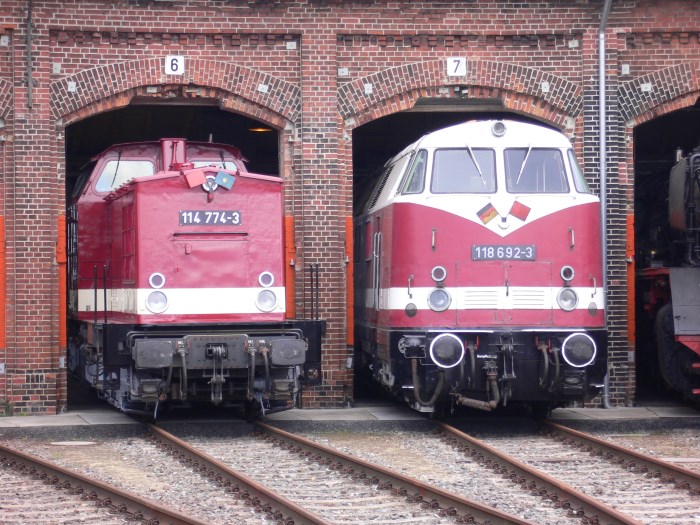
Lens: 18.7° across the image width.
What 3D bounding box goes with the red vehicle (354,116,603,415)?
[{"bbox_3d":[1.375,0.223,37.337,3.020,4.220,19.460,0,-1,-4],"label":"red vehicle"}]

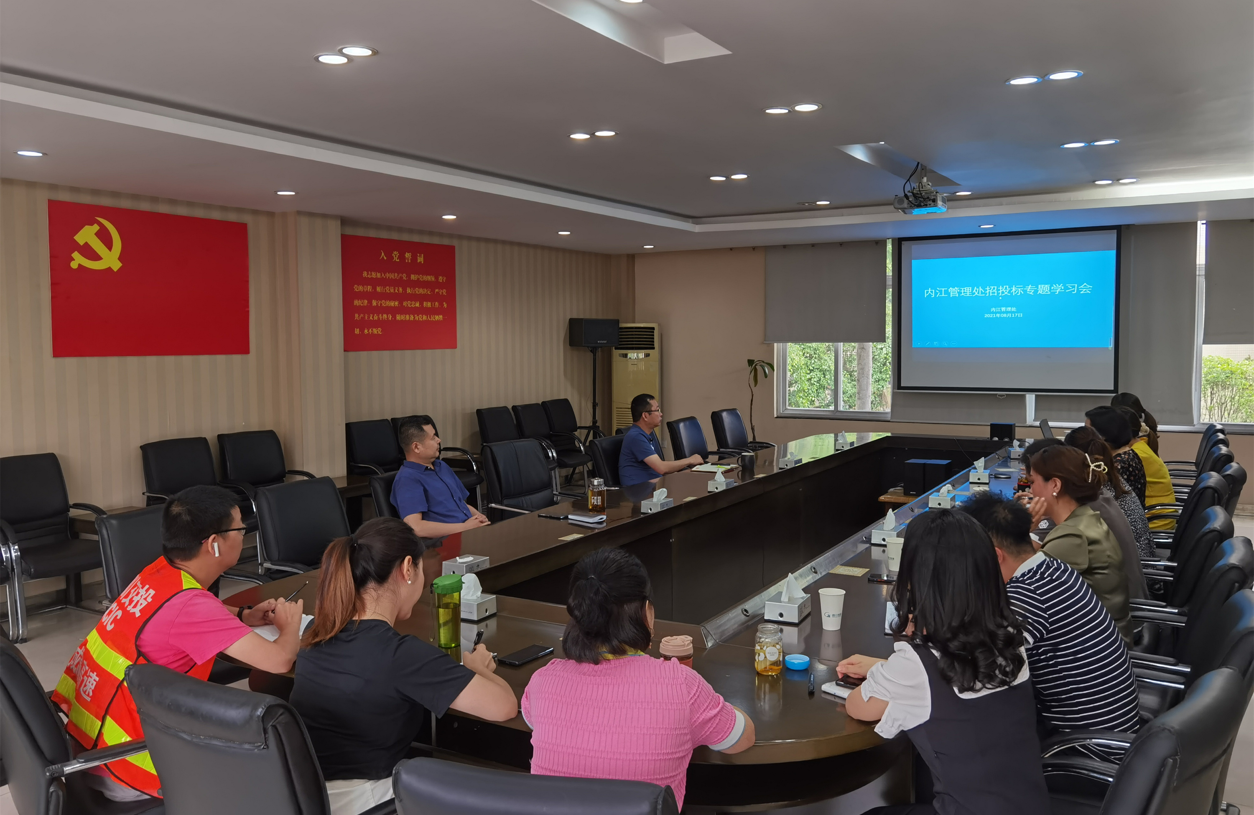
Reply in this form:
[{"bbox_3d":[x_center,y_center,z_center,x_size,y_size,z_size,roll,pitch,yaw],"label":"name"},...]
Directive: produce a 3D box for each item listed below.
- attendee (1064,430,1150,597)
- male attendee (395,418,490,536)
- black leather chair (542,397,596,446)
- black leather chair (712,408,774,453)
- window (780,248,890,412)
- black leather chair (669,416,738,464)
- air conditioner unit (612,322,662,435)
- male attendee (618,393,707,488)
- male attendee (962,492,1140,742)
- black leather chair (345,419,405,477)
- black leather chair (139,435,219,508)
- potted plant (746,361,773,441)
[{"bbox_3d":[2.078,0.692,4.557,0.480,1.220,0.760,-4,6,-41],"label":"attendee"},{"bbox_3d":[-0.839,0.677,4.896,0.880,1.250,0.550,2,5,26],"label":"male attendee"},{"bbox_3d":[-0.553,0.422,10.260,0.620,0.970,0.580,2,5,31],"label":"black leather chair"},{"bbox_3d":[1.080,0.518,8.564,0.610,0.970,0.570,2,5,36],"label":"black leather chair"},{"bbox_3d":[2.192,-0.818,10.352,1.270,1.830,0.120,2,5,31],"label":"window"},{"bbox_3d":[0.612,0.590,7.665,0.600,0.976,0.580,2,5,31],"label":"black leather chair"},{"bbox_3d":[0.105,-0.090,11.452,0.545,1.784,0.360,0,4,4],"label":"air conditioner unit"},{"bbox_3d":[0.233,0.541,6.417,0.730,1.265,0.510,0,4,8],"label":"male attendee"},{"bbox_3d":[1.101,0.836,2.980,0.520,1.180,0.800,-4,5,-39],"label":"male attendee"},{"bbox_3d":[-1.935,0.603,7.857,0.610,0.970,0.570,2,5,32],"label":"black leather chair"},{"bbox_3d":[-2.854,0.724,6.405,0.620,0.970,0.580,3,5,37],"label":"black leather chair"},{"bbox_3d":[1.384,0.177,10.269,0.290,1.400,0.290,2,5,31],"label":"potted plant"}]

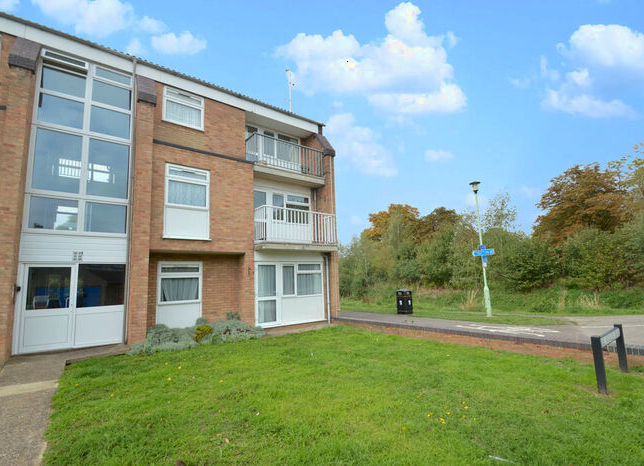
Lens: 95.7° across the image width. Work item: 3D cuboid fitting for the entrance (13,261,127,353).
[{"bbox_3d":[-5.855,1.726,6.921,1.964,1.999,0.150,4,-9,-38],"label":"entrance"}]

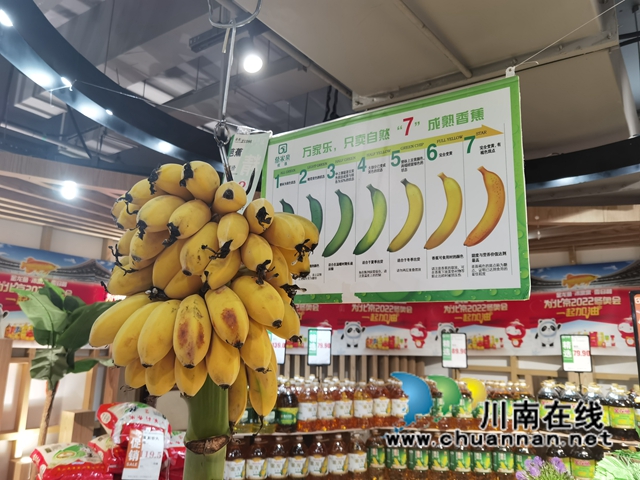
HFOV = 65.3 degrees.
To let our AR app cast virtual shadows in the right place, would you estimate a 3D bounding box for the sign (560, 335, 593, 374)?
[{"bbox_3d":[1.656,0.732,3.220,0.168,0.230,0.015,-5,-13,25],"label":"sign"}]

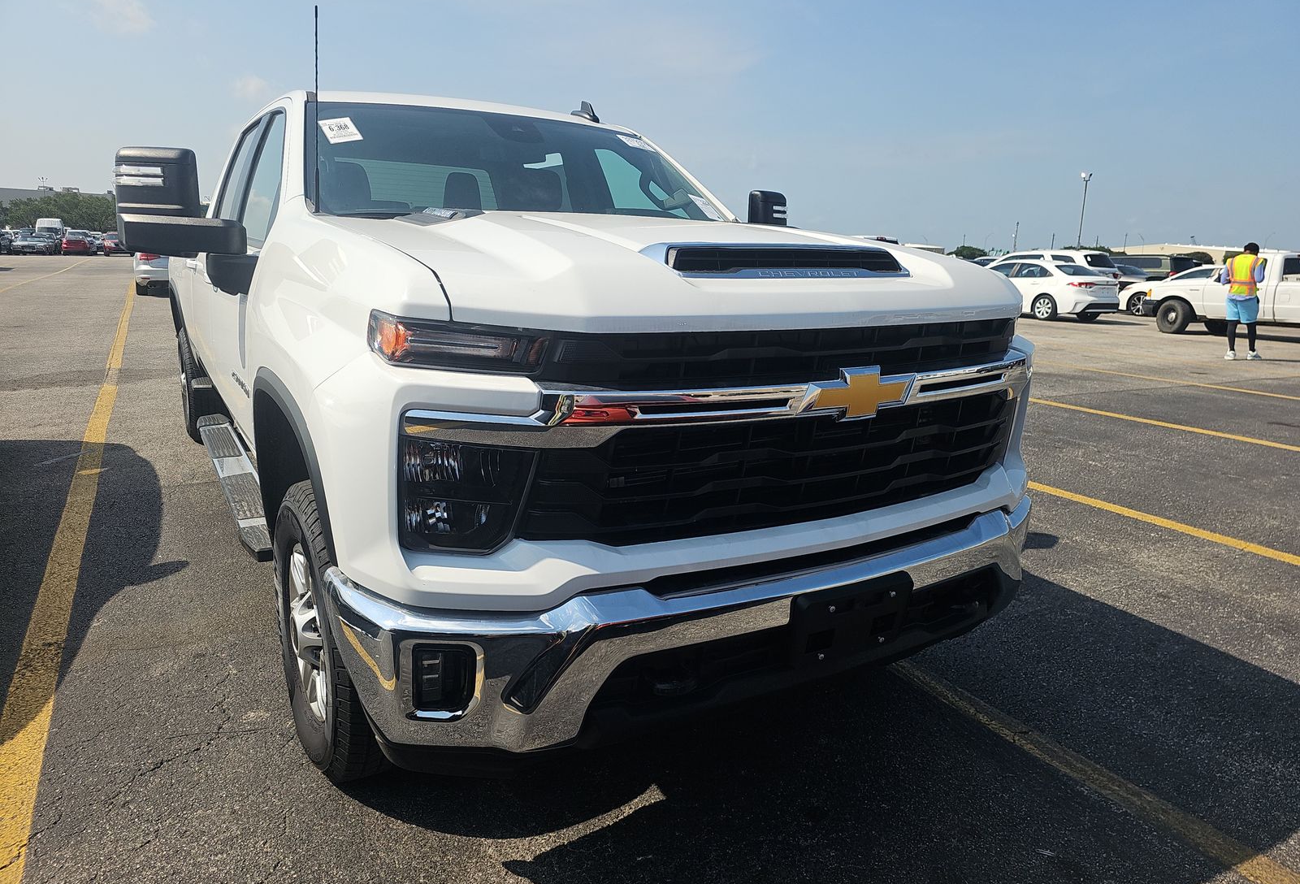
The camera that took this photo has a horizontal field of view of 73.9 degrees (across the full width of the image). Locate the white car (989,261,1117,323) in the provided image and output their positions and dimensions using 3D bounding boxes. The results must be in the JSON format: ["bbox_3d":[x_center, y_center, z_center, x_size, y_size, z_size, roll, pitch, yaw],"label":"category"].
[{"bbox_3d":[9.702,-3.998,22.491,1.780,1.435,4.630,-6,15,-30],"label":"white car"}]

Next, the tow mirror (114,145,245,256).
[{"bbox_3d":[-1.489,-0.755,2.756,0.360,0.330,0.210,-6,15,-31],"label":"tow mirror"}]

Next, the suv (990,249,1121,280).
[{"bbox_3d":[10.996,-4.707,25.104,1.940,1.740,4.900,-6,15,-30],"label":"suv"}]

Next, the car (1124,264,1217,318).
[{"bbox_3d":[14.016,-3.642,21.252,1.840,1.450,4.850,-6,15,-29],"label":"car"}]

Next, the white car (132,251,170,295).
[{"bbox_3d":[-11.339,-4.309,20.630,1.820,1.460,4.750,-6,15,-30],"label":"white car"}]

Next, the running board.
[{"bbox_3d":[-1.806,0.111,3.765,0.155,0.080,2.300,-6,15,-31],"label":"running board"}]

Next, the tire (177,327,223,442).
[{"bbox_3d":[-3.036,-0.413,5.933,0.265,0.820,0.820,-6,15,-31],"label":"tire"}]

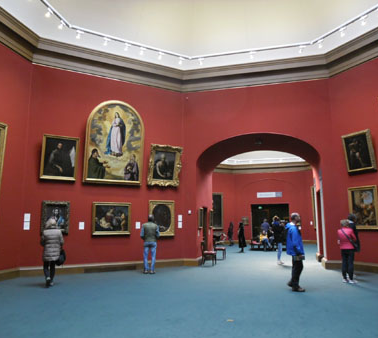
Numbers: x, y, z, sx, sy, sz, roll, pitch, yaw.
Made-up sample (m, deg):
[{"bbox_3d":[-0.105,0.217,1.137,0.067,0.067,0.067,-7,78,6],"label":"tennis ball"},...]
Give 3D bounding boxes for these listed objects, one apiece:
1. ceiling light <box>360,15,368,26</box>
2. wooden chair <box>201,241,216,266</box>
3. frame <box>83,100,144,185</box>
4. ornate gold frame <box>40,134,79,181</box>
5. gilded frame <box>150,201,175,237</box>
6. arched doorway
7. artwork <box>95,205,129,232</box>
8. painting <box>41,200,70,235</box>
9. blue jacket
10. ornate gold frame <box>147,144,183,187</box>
[{"bbox_3d":[4.672,-3.953,9.345,0.159,0.268,0.179,5,-10,-30],"label":"ceiling light"},{"bbox_3d":[0.714,3.060,12.757,0.506,0.883,0.476,-3,-9,15],"label":"wooden chair"},{"bbox_3d":[-2.497,-0.922,11.868,1.982,2.826,0.100,4,-3,-29],"label":"frame"},{"bbox_3d":[-4.040,-0.340,11.033,1.052,1.359,0.099,5,-4,-29],"label":"ornate gold frame"},{"bbox_3d":[-0.970,1.758,12.534,0.995,1.256,0.080,4,-10,-29],"label":"gilded frame"},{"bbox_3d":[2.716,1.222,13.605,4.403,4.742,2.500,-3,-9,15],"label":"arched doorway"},{"bbox_3d":[-2.559,1.636,11.639,1.200,0.950,0.080,4,-10,-29],"label":"artwork"},{"bbox_3d":[-4.091,1.490,10.767,0.792,1.019,0.090,4,-10,-29],"label":"painting"},{"bbox_3d":[2.480,1.652,8.224,0.446,0.774,0.516,-2,-9,8],"label":"blue jacket"},{"bbox_3d":[-0.857,-0.114,12.725,1.230,1.419,0.129,4,-2,-29],"label":"ornate gold frame"}]

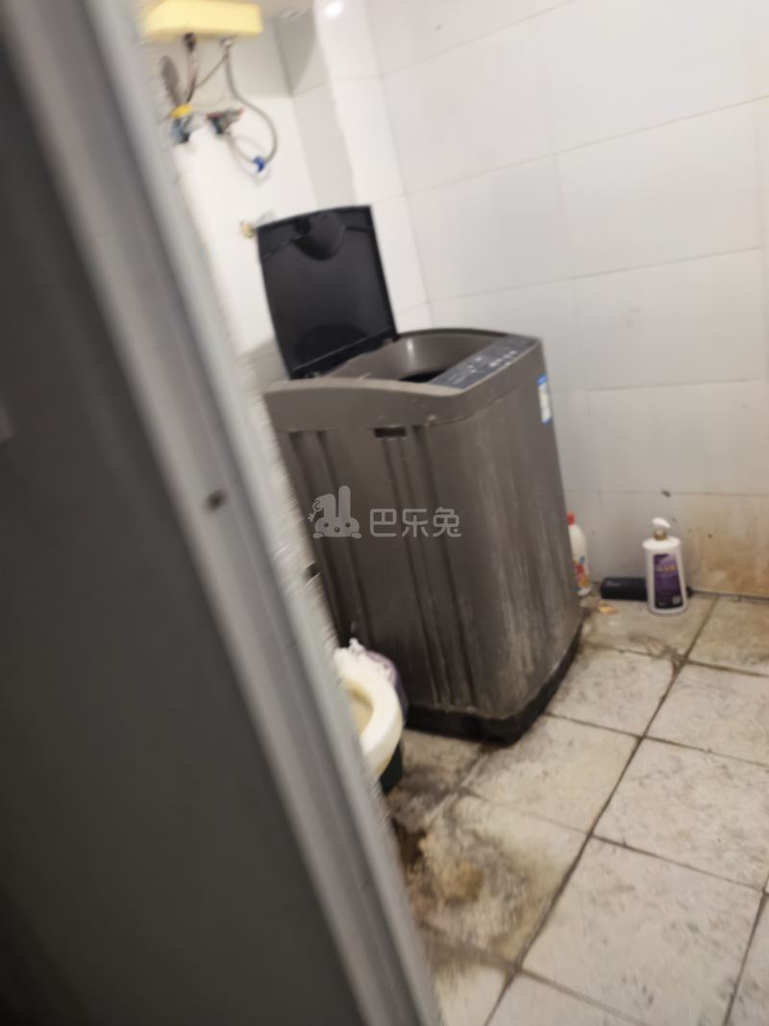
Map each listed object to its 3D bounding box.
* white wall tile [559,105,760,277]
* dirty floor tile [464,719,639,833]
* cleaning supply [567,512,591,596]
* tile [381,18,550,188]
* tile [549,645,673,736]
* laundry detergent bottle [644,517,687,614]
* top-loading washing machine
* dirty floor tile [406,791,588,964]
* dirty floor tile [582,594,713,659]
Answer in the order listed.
[{"bbox_3d":[0.637,-0.746,1.685,0.448,0.304,0.010,3,26,39],"label":"white wall tile"},{"bbox_3d":[0.361,0.548,1.549,0.300,0.010,0.300,3,26,39],"label":"dirty floor tile"},{"bbox_3d":[0.577,0.117,2.148,0.079,0.265,0.057,-2,23,28],"label":"cleaning supply"},{"bbox_3d":[0.214,-1.043,1.863,0.461,0.304,0.010,3,26,39],"label":"tile"},{"bbox_3d":[0.534,0.426,1.758,0.300,0.010,0.300,3,26,39],"label":"tile"},{"bbox_3d":[0.763,0.146,1.939,0.107,0.272,0.065,-8,21,17],"label":"laundry detergent bottle"},{"bbox_3d":[0.091,-0.122,1.774,0.513,1.232,0.507,1,25,37],"label":"top-loading washing machine"},{"bbox_3d":[0.187,0.670,1.341,0.300,0.010,0.300,3,26,39],"label":"dirty floor tile"},{"bbox_3d":[0.716,0.298,1.976,0.300,0.010,0.322,3,26,39],"label":"dirty floor tile"}]

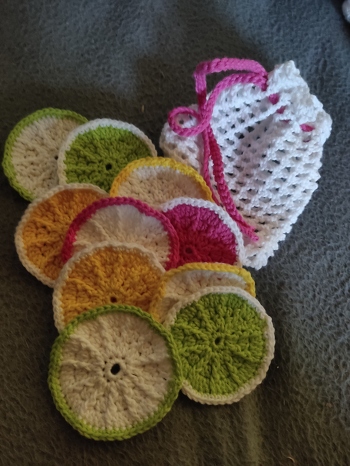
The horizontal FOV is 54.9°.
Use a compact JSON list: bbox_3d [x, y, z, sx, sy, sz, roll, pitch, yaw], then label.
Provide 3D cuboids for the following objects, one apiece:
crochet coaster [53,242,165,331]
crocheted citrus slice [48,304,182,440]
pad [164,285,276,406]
[{"bbox_3d":[-0.049,0.054,0.271,0.095,0.010,0.095,0,76,-5],"label":"crochet coaster"},{"bbox_3d":[-0.044,0.104,0.256,0.097,0.010,0.097,0,81,-5],"label":"crocheted citrus slice"},{"bbox_3d":[0.036,0.090,0.274,0.092,0.010,0.092,0,81,-6],"label":"pad"}]

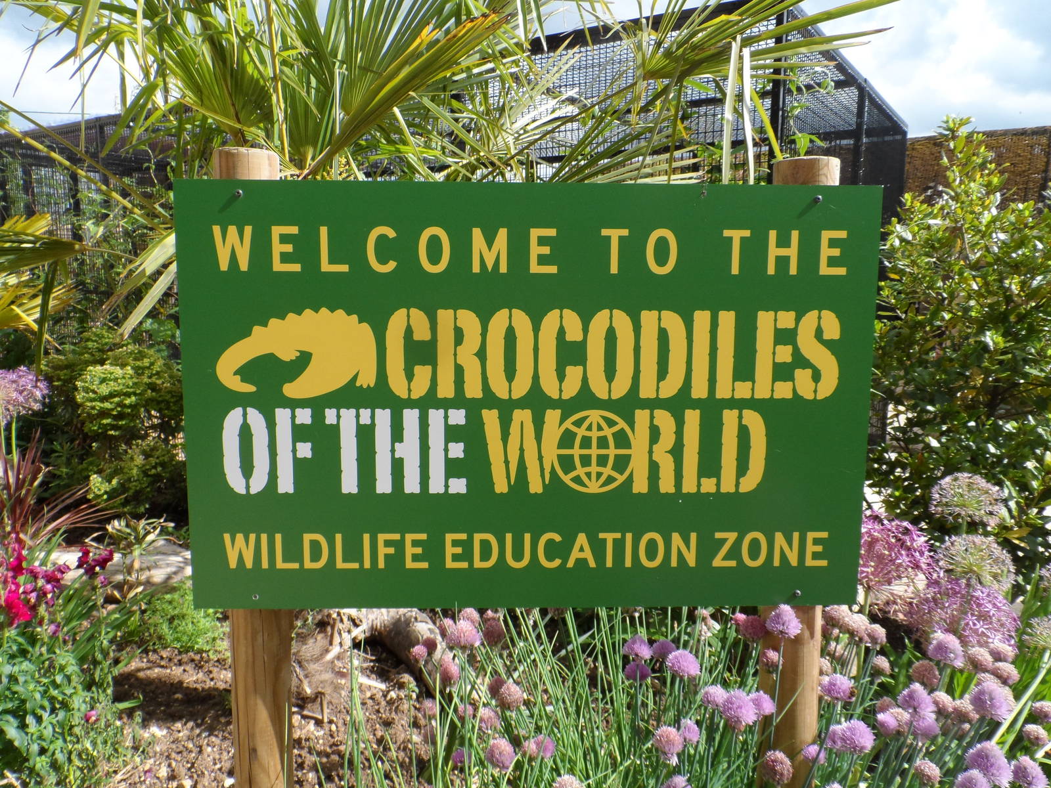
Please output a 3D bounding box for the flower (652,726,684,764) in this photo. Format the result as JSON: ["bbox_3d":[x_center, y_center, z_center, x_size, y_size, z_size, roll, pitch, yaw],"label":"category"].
[{"bbox_3d":[0.135,0.332,0.690,0.030,0.033,0.030,0,6,0],"label":"flower"}]

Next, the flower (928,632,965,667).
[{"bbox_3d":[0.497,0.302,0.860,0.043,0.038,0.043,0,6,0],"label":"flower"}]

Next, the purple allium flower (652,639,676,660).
[{"bbox_3d":[0.164,0.302,0.860,0.029,0.026,0.029,0,6,0],"label":"purple allium flower"}]

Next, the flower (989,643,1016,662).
[{"bbox_3d":[0.654,0.355,1.000,0.037,0.027,0.037,0,6,0],"label":"flower"}]

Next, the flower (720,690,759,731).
[{"bbox_3d":[0.211,0.313,0.720,0.037,0.037,0.037,0,6,0],"label":"flower"}]

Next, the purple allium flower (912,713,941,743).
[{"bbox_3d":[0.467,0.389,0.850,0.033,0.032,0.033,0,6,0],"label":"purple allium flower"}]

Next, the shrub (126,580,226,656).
[{"bbox_3d":[-0.954,0.605,2.000,0.285,0.170,0.250,0,6,0],"label":"shrub"}]

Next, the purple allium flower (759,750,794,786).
[{"bbox_3d":[0.298,0.445,0.867,0.038,0.040,0.038,0,6,0],"label":"purple allium flower"}]

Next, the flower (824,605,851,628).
[{"bbox_3d":[0.423,0.303,0.989,0.036,0.032,0.036,0,6,0],"label":"flower"}]

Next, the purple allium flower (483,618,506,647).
[{"bbox_3d":[-0.044,0.335,1.020,0.033,0.039,0.033,0,6,0],"label":"purple allium flower"}]

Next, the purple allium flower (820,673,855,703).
[{"bbox_3d":[0.383,0.363,0.898,0.041,0.034,0.041,0,6,0],"label":"purple allium flower"}]

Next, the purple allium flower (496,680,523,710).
[{"bbox_3d":[-0.016,0.311,0.750,0.028,0.029,0.028,0,6,0],"label":"purple allium flower"}]

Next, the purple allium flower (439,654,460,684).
[{"bbox_3d":[-0.103,0.373,0.989,0.029,0.040,0.029,0,6,0],"label":"purple allium flower"}]

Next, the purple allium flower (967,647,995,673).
[{"bbox_3d":[0.575,0.336,0.920,0.037,0.030,0.037,0,6,0],"label":"purple allium flower"}]

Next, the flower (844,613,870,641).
[{"bbox_3d":[0.445,0.313,0.979,0.036,0.035,0.036,0,6,0],"label":"flower"}]

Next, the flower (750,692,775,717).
[{"bbox_3d":[0.242,0.319,0.750,0.030,0.027,0.030,0,6,0],"label":"flower"}]

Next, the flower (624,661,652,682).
[{"bbox_3d":[0.150,0.368,0.969,0.036,0.029,0.036,0,6,0],"label":"flower"}]

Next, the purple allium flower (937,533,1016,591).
[{"bbox_3d":[0.695,0.261,1.122,0.119,0.091,0.119,0,6,0],"label":"purple allium flower"}]

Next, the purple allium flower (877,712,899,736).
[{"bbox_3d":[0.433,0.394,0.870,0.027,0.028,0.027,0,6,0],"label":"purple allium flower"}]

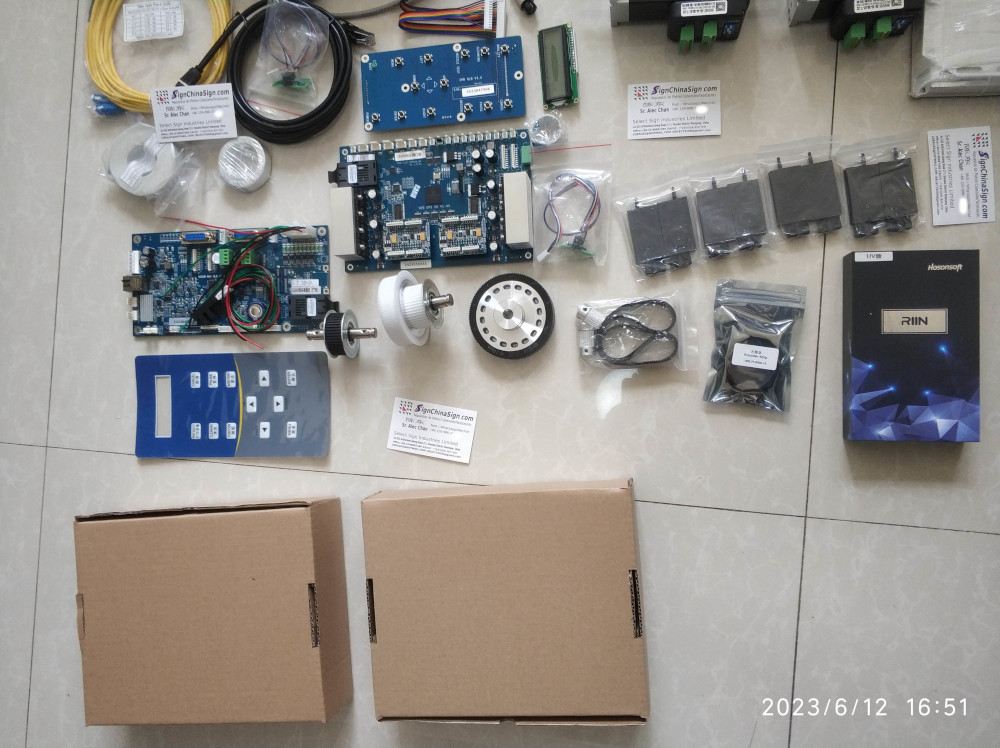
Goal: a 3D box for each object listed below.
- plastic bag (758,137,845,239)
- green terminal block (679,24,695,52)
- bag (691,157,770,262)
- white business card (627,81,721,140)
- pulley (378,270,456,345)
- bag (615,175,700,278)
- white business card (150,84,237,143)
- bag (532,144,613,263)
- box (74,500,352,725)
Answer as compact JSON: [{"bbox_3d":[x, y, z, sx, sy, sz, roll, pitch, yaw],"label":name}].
[{"bbox_3d":[0.288,-0.176,0.739,0.070,0.018,0.092,-7,88,9],"label":"plastic bag"},{"bbox_3d":[0.177,-0.317,0.736,0.012,0.024,0.015,3,90,9],"label":"green terminal block"},{"bbox_3d":[0.222,-0.159,0.750,0.067,0.018,0.084,-12,88,8],"label":"bag"},{"bbox_3d":[0.172,-0.260,0.767,0.090,0.001,0.054,0,89,9],"label":"white business card"},{"bbox_3d":[-0.076,-0.066,0.760,0.070,0.074,0.074,-11,87,13],"label":"pulley"},{"bbox_3d":[0.156,-0.142,0.760,0.070,0.018,0.087,-12,88,8],"label":"bag"},{"bbox_3d":[-0.317,-0.270,0.809,0.089,0.001,0.053,-1,104,9],"label":"white business card"},{"bbox_3d":[0.070,-0.166,0.770,0.077,0.014,0.117,0,89,9],"label":"bag"},{"bbox_3d":[-0.293,0.241,0.801,0.253,0.073,0.208,-5,88,9],"label":"box"}]

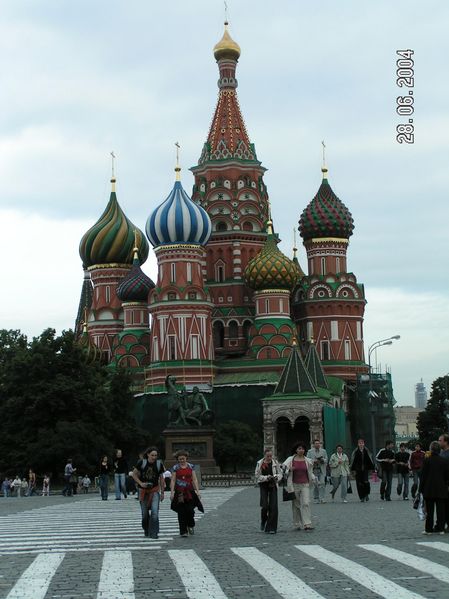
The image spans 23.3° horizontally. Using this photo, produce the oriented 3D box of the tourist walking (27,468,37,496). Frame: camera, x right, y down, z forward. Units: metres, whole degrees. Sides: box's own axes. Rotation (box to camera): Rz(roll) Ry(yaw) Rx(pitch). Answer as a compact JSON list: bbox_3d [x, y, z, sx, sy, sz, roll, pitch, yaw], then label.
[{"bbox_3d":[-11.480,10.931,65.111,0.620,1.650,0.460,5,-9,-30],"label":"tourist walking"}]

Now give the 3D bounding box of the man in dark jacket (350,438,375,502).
[{"bbox_3d":[3.887,4.843,30.819,0.680,1.766,0.450,0,-8,-1],"label":"man in dark jacket"}]

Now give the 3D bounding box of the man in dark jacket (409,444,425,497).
[{"bbox_3d":[5.866,5.258,33.414,0.520,1.702,0.450,-1,-8,8],"label":"man in dark jacket"}]

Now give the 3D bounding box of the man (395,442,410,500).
[{"bbox_3d":[5.292,5.140,32.513,0.500,1.686,0.450,-1,-8,5],"label":"man"}]

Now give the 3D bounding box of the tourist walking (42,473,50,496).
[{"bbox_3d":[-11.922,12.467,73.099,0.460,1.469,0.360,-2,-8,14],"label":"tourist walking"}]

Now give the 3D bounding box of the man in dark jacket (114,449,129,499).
[{"bbox_3d":[-3.591,6.135,38.118,0.520,1.762,0.450,-1,-8,7],"label":"man in dark jacket"}]

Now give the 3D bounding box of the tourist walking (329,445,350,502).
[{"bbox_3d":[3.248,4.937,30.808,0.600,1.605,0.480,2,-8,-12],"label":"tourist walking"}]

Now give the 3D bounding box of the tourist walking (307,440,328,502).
[{"bbox_3d":[2.554,4.756,30.117,0.570,1.734,0.420,1,-8,-8],"label":"tourist walking"}]

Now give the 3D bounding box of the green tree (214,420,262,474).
[{"bbox_3d":[1.227,14.569,107.355,4.700,5.271,4.700,0,-8,0],"label":"green tree"}]

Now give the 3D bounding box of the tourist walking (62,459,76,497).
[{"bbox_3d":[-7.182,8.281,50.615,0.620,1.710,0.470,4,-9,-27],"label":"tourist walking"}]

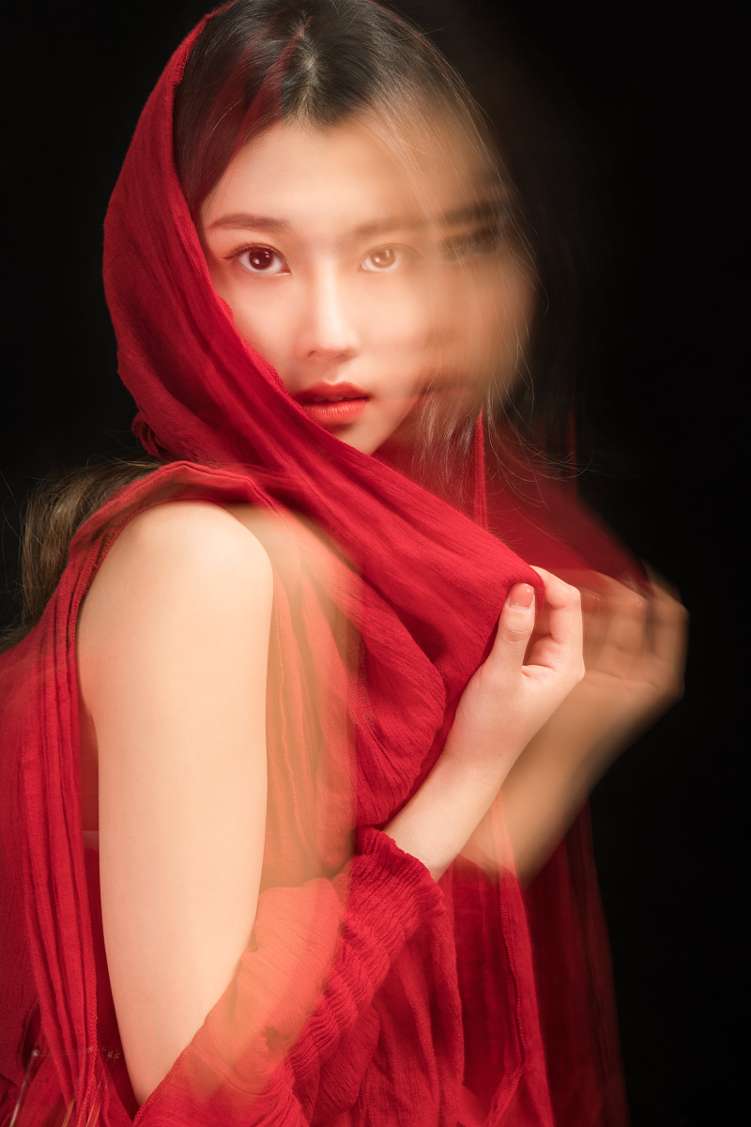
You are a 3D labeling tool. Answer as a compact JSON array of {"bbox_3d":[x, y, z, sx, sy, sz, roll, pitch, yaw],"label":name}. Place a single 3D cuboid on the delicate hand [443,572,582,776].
[{"bbox_3d":[0.075,0.061,1.115,0.056,0.119,0.078,23,-2,-12],"label":"delicate hand"}]

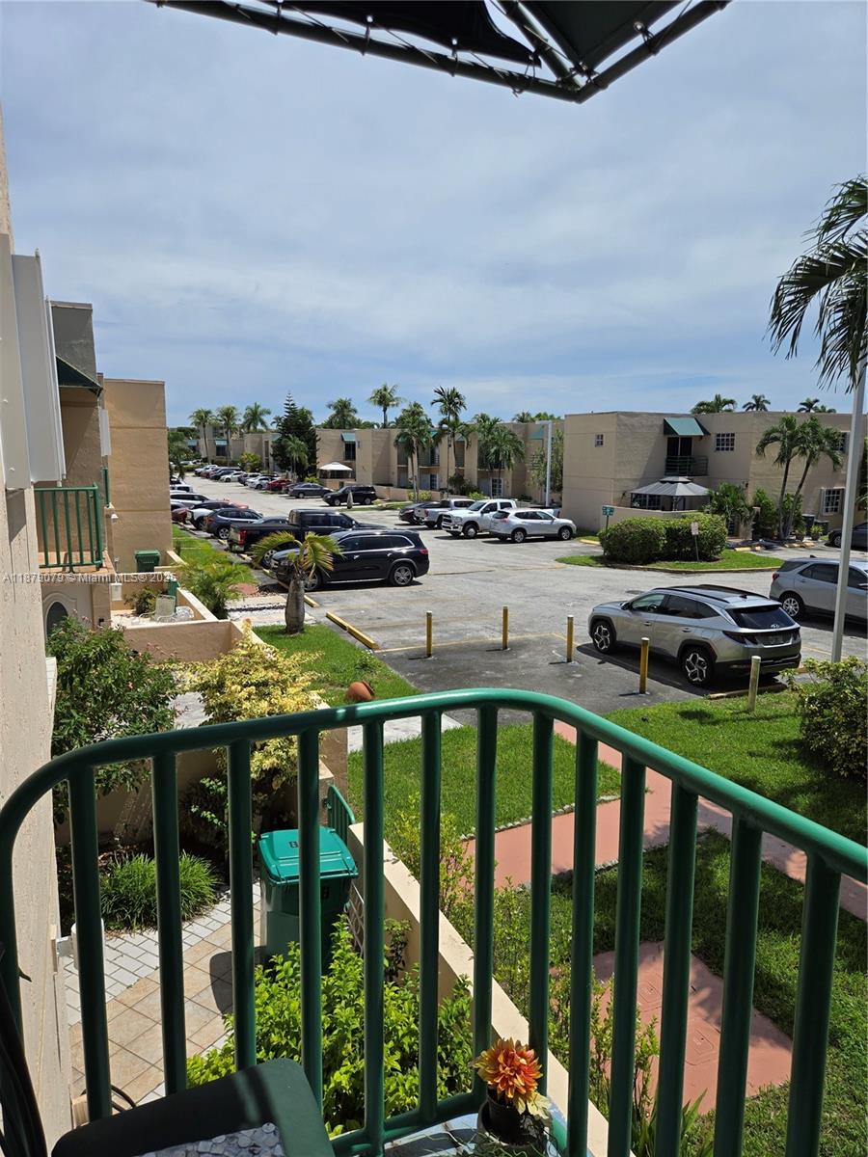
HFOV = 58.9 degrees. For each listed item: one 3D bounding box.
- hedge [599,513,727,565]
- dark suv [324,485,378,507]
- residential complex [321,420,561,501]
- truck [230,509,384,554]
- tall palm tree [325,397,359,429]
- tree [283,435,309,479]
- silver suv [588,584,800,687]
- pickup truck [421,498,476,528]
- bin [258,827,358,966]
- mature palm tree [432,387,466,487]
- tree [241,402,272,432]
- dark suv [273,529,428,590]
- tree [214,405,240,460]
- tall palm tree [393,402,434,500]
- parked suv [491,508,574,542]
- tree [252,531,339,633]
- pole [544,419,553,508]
[{"bbox_3d":[9.505,-1.726,31.746,4.950,1.750,2.200,-4,10,-25],"label":"hedge"},{"bbox_3d":[-7.173,-7.191,66.407,4.600,1.710,1.850,-4,10,-21],"label":"dark suv"},{"bbox_3d":[2.351,-13.177,85.226,12.000,6.800,51.000,-6,11,-31],"label":"residential complex"},{"bbox_3d":[-5.081,-1.660,31.543,6.050,2.000,2.040,-3,10,-20],"label":"truck"},{"bbox_3d":[-13.953,-21.091,116.118,4.700,12.128,4.600,-1,10,-7],"label":"tall palm tree"},{"bbox_3d":[-17.249,-14.768,95.885,3.200,6.314,3.100,-2,10,-10],"label":"tree"},{"bbox_3d":[5.226,0.993,16.140,1.865,1.665,4.630,-5,11,-27],"label":"silver suv"},{"bbox_3d":[1.779,-3.892,45.668,5.600,1.860,1.970,-3,10,-20],"label":"pickup truck"},{"bbox_3d":[-1.089,2.853,6.716,0.670,1.070,0.830,-4,10,-21],"label":"bin"},{"bbox_3d":[1.498,-12.709,71.888,3.400,10.274,3.300,0,9,1],"label":"mature palm tree"},{"bbox_3d":[-31.809,-25.125,137.757,5.200,12.848,5.000,-2,10,-13],"label":"tree"},{"bbox_3d":[-2.690,-0.693,26.159,5.100,1.820,1.950,-4,10,-21],"label":"dark suv"},{"bbox_3d":[-40.973,-27.695,152.540,4.700,12.989,4.600,-2,10,-15],"label":"tree"},{"bbox_3d":[-1.716,-11.612,70.247,3.800,9.200,3.800,0,9,0],"label":"tall palm tree"},{"bbox_3d":[5.031,-2.811,38.798,4.660,1.690,1.840,-4,10,-25],"label":"parked suv"},{"bbox_3d":[-3.287,0.144,18.529,2.050,2.505,1.900,-2,10,-10],"label":"tree"},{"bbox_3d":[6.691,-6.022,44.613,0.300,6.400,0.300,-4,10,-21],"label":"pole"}]

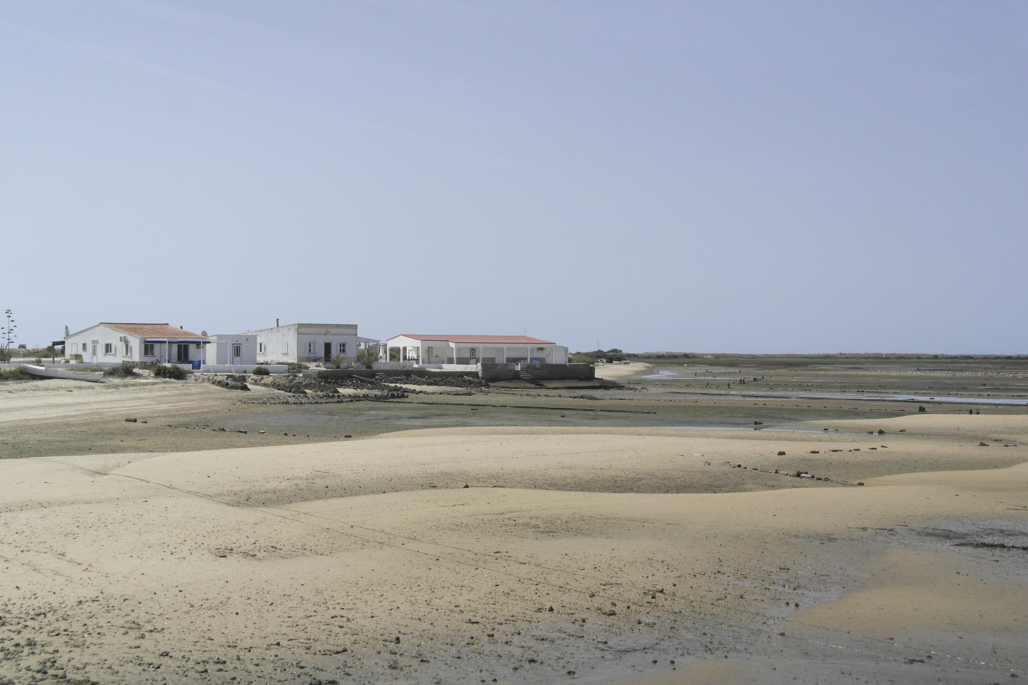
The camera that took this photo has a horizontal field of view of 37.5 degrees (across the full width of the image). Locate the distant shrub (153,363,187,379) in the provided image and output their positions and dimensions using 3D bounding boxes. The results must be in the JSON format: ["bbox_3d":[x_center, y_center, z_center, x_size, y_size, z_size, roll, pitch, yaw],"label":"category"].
[{"bbox_3d":[-31.160,2.576,136.983,3.200,1.515,2.400,0,0,-13],"label":"distant shrub"}]

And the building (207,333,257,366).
[{"bbox_3d":[-30.215,0.820,157.366,4.600,3.050,5.120,0,-1,41],"label":"building"}]

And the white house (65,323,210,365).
[{"bbox_3d":[-38.907,0.201,156.298,13.740,4.170,8.406,0,-1,41],"label":"white house"}]

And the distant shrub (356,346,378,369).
[{"bbox_3d":[-15.639,1.621,160.992,2.478,2.386,2.400,0,0,-6],"label":"distant shrub"}]

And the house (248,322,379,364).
[{"bbox_3d":[-22.945,0.199,168.825,10.300,4.180,11.771,0,-1,41],"label":"house"}]

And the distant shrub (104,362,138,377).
[{"bbox_3d":[-35.855,2.486,137.984,3.076,1.309,2.200,0,0,-15],"label":"distant shrub"}]

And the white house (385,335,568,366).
[{"bbox_3d":[-4.168,0.970,180.449,7.391,3.530,24.715,0,-1,41],"label":"white house"}]

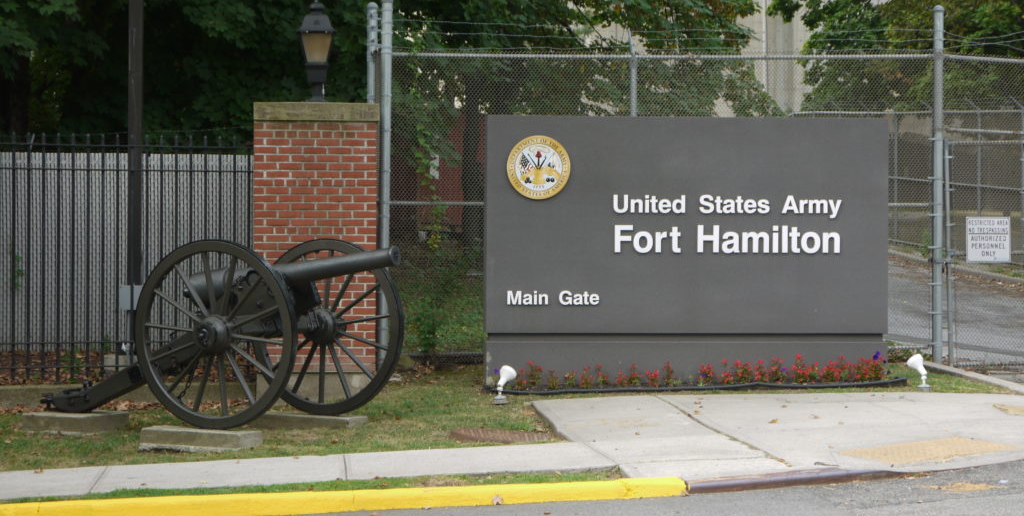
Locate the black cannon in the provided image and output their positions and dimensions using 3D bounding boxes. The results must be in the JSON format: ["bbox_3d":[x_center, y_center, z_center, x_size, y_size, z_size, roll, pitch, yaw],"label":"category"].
[{"bbox_3d":[-2.425,0.575,20.082,3.520,1.460,1.900,1,1,29],"label":"black cannon"}]

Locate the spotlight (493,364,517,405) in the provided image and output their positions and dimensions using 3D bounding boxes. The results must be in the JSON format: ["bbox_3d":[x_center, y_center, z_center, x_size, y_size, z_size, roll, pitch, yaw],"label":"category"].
[{"bbox_3d":[-0.066,1.031,20.230,0.155,0.317,0.225,1,1,41],"label":"spotlight"}]

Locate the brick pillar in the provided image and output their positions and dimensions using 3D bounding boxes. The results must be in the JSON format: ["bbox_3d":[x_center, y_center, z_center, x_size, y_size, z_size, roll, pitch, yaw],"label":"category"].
[{"bbox_3d":[-1.704,-0.048,21.650,1.060,2.555,1.050,0,1,-4],"label":"brick pillar"}]

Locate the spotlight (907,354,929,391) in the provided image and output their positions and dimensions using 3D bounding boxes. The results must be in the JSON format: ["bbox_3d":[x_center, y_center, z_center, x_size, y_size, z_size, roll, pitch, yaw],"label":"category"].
[{"bbox_3d":[3.360,0.942,20.450,0.150,0.310,0.225,0,1,-37],"label":"spotlight"}]

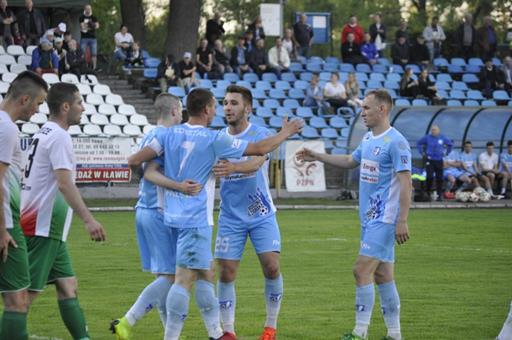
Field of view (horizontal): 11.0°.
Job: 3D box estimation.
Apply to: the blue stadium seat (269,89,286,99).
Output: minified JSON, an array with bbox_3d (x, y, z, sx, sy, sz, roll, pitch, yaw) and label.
[{"bbox_3d":[0.562,-1.919,67.800,0.430,0.310,0.400,0,1,-15],"label":"blue stadium seat"}]

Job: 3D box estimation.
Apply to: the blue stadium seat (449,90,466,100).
[{"bbox_3d":[5.227,-1.901,68.900,0.430,0.310,0.400,0,1,-15],"label":"blue stadium seat"}]

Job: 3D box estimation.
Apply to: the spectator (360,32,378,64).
[{"bbox_3d":[3.031,-3.020,70.939,0.520,1.250,0.700,0,1,-10],"label":"spectator"}]

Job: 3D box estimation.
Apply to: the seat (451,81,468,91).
[{"bbox_3d":[5.352,-2.125,69.520,0.420,0.330,0.410,0,1,-13],"label":"seat"}]

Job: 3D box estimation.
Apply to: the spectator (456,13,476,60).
[{"bbox_3d":[5.774,-3.411,72.513,0.550,1.750,0.360,0,1,-12],"label":"spectator"}]

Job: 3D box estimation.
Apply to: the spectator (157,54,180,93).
[{"bbox_3d":[-2.219,-2.339,67.369,0.530,1.130,0.700,0,1,-10],"label":"spectator"}]

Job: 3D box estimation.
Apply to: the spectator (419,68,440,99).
[{"bbox_3d":[4.554,-2.046,69.724,0.550,1.200,0.750,0,1,-30],"label":"spectator"}]

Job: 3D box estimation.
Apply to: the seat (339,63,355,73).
[{"bbox_3d":[2.439,-2.735,71.587,0.430,0.270,0.400,0,1,-20],"label":"seat"}]

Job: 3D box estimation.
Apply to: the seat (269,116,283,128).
[{"bbox_3d":[0.552,-1.161,65.180,0.430,0.310,0.410,0,1,-21],"label":"seat"}]

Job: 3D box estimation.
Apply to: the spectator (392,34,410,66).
[{"bbox_3d":[4.020,-3.110,72.881,0.530,1.270,0.750,0,1,-20],"label":"spectator"}]

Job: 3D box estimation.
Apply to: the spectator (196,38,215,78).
[{"bbox_3d":[-1.335,-2.821,70.238,0.500,1.270,0.750,0,1,-18],"label":"spectator"}]

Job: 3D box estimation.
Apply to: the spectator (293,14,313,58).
[{"bbox_3d":[1.266,-3.367,72.300,0.520,1.740,0.340,0,1,-32],"label":"spectator"}]

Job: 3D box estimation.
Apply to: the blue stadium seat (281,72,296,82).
[{"bbox_3d":[0.848,-2.372,69.300,0.430,0.310,0.400,0,1,-15],"label":"blue stadium seat"}]

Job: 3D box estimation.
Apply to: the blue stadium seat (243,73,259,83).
[{"bbox_3d":[-0.137,-2.413,69.768,0.430,0.270,0.400,0,1,-20],"label":"blue stadium seat"}]

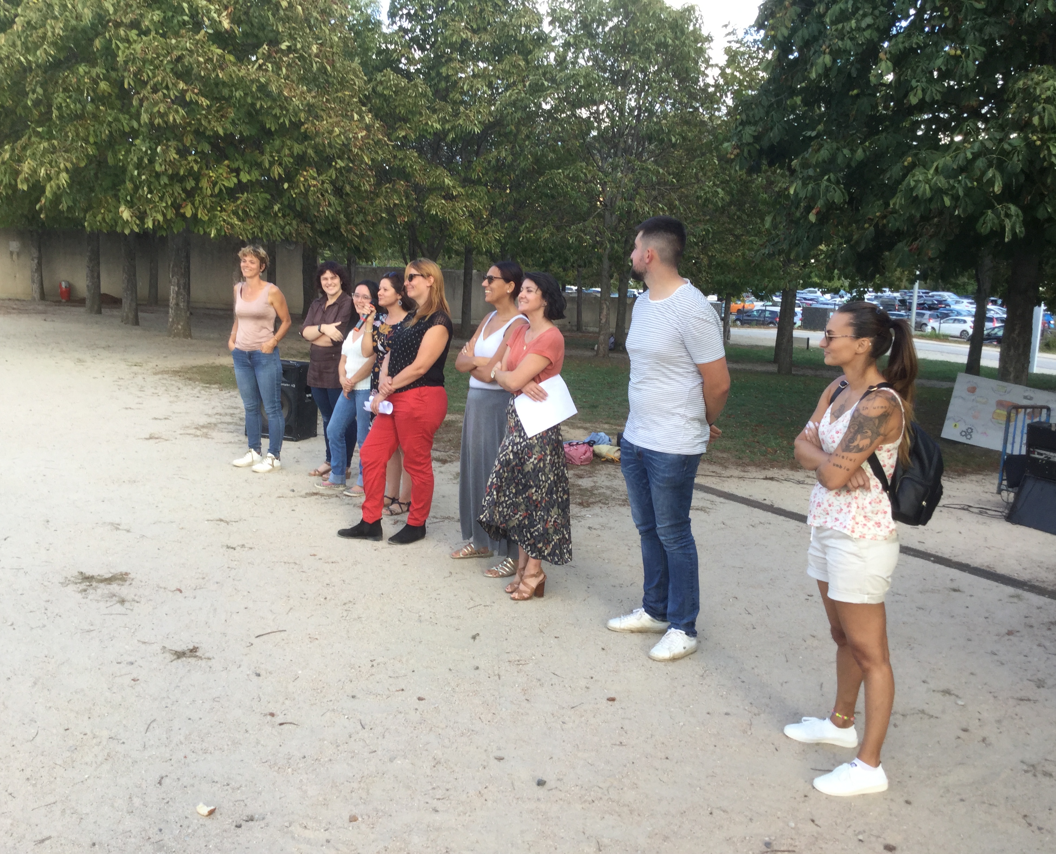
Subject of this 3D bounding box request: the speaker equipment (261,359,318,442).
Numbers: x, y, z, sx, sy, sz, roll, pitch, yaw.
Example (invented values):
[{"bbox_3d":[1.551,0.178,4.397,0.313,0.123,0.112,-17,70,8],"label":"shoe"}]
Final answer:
[{"bbox_3d":[-2.237,-0.255,9.250,0.520,0.680,0.360,4,7,19],"label":"speaker equipment"}]

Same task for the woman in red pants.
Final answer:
[{"bbox_3d":[-0.807,-0.167,6.099,0.480,1.690,0.480,-1,8,-25],"label":"woman in red pants"}]

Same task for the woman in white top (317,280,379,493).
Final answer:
[{"bbox_3d":[-1.341,-0.315,7.582,0.390,1.570,0.430,-4,9,-42],"label":"woman in white top"}]

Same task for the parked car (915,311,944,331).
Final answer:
[{"bbox_3d":[28.985,-7.973,77.000,1.740,1.530,4.050,-3,9,-41],"label":"parked car"}]

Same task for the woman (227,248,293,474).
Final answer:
[{"bbox_3d":[-2.089,-0.538,7.972,0.460,1.715,0.330,4,7,15],"label":"woman"}]

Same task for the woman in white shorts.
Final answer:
[{"bbox_3d":[1.105,0.393,3.499,0.410,1.630,0.450,1,7,-7],"label":"woman in white shorts"}]

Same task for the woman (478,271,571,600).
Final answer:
[{"bbox_3d":[-0.007,0.043,5.140,0.430,1.640,0.500,-2,9,-34],"label":"woman"}]

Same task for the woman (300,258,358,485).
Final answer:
[{"bbox_3d":[-1.533,-0.443,7.880,0.480,1.650,0.380,8,8,32],"label":"woman"}]

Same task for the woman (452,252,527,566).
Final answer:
[{"bbox_3d":[-0.201,-0.042,5.620,0.420,1.670,0.480,-1,8,-33],"label":"woman"}]

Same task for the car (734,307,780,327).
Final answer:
[{"bbox_3d":[18.041,-8.514,80.000,3.850,1.470,1.670,4,8,20],"label":"car"}]

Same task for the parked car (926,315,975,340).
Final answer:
[{"bbox_3d":[30.055,-7.003,72.000,1.780,1.470,4.150,-4,10,-45],"label":"parked car"}]

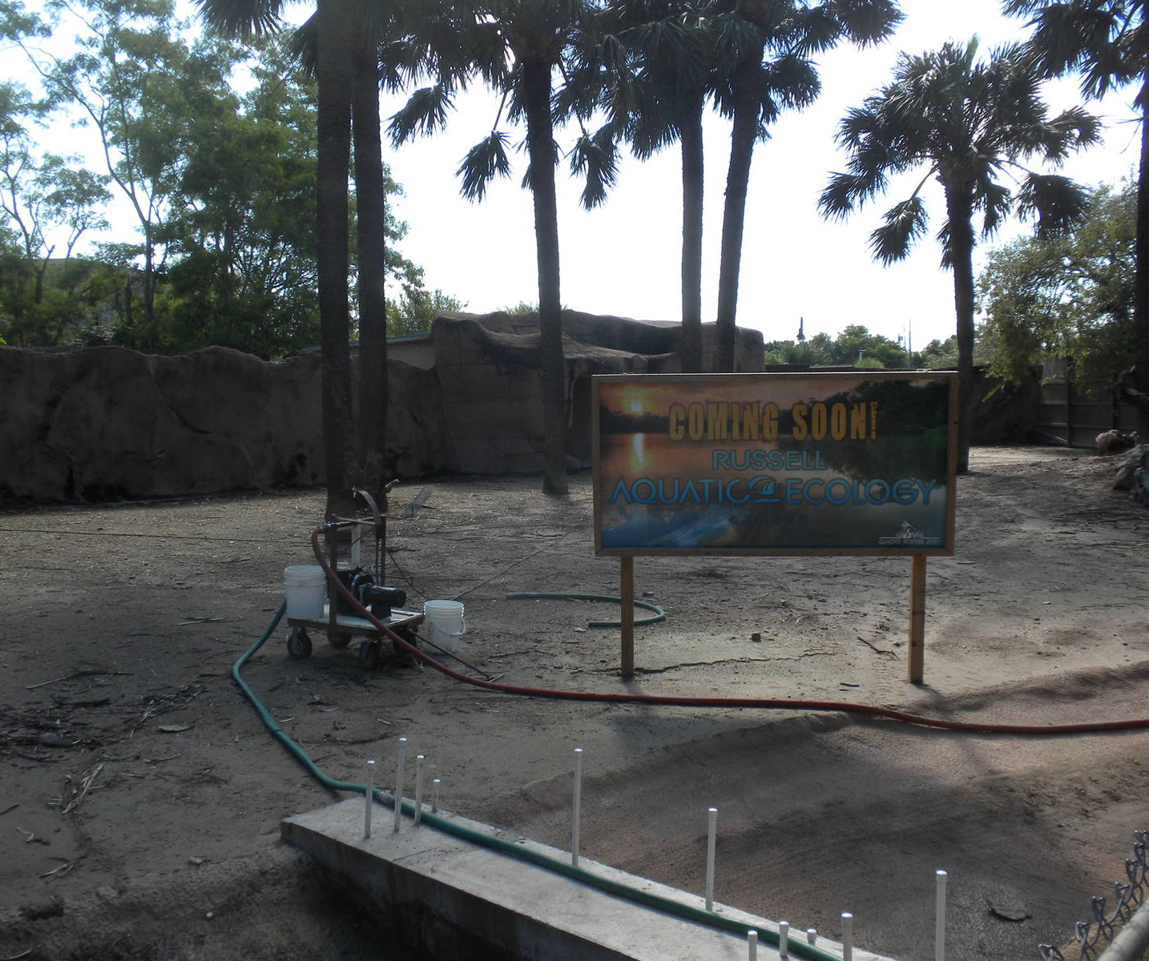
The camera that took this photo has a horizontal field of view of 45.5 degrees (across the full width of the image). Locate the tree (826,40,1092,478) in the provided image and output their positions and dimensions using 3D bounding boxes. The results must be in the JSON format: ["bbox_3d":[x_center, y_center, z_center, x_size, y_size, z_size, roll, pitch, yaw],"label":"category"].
[{"bbox_3d":[6.935,-3.978,24.678,4.800,7.750,4.500,1,6,16],"label":"tree"}]

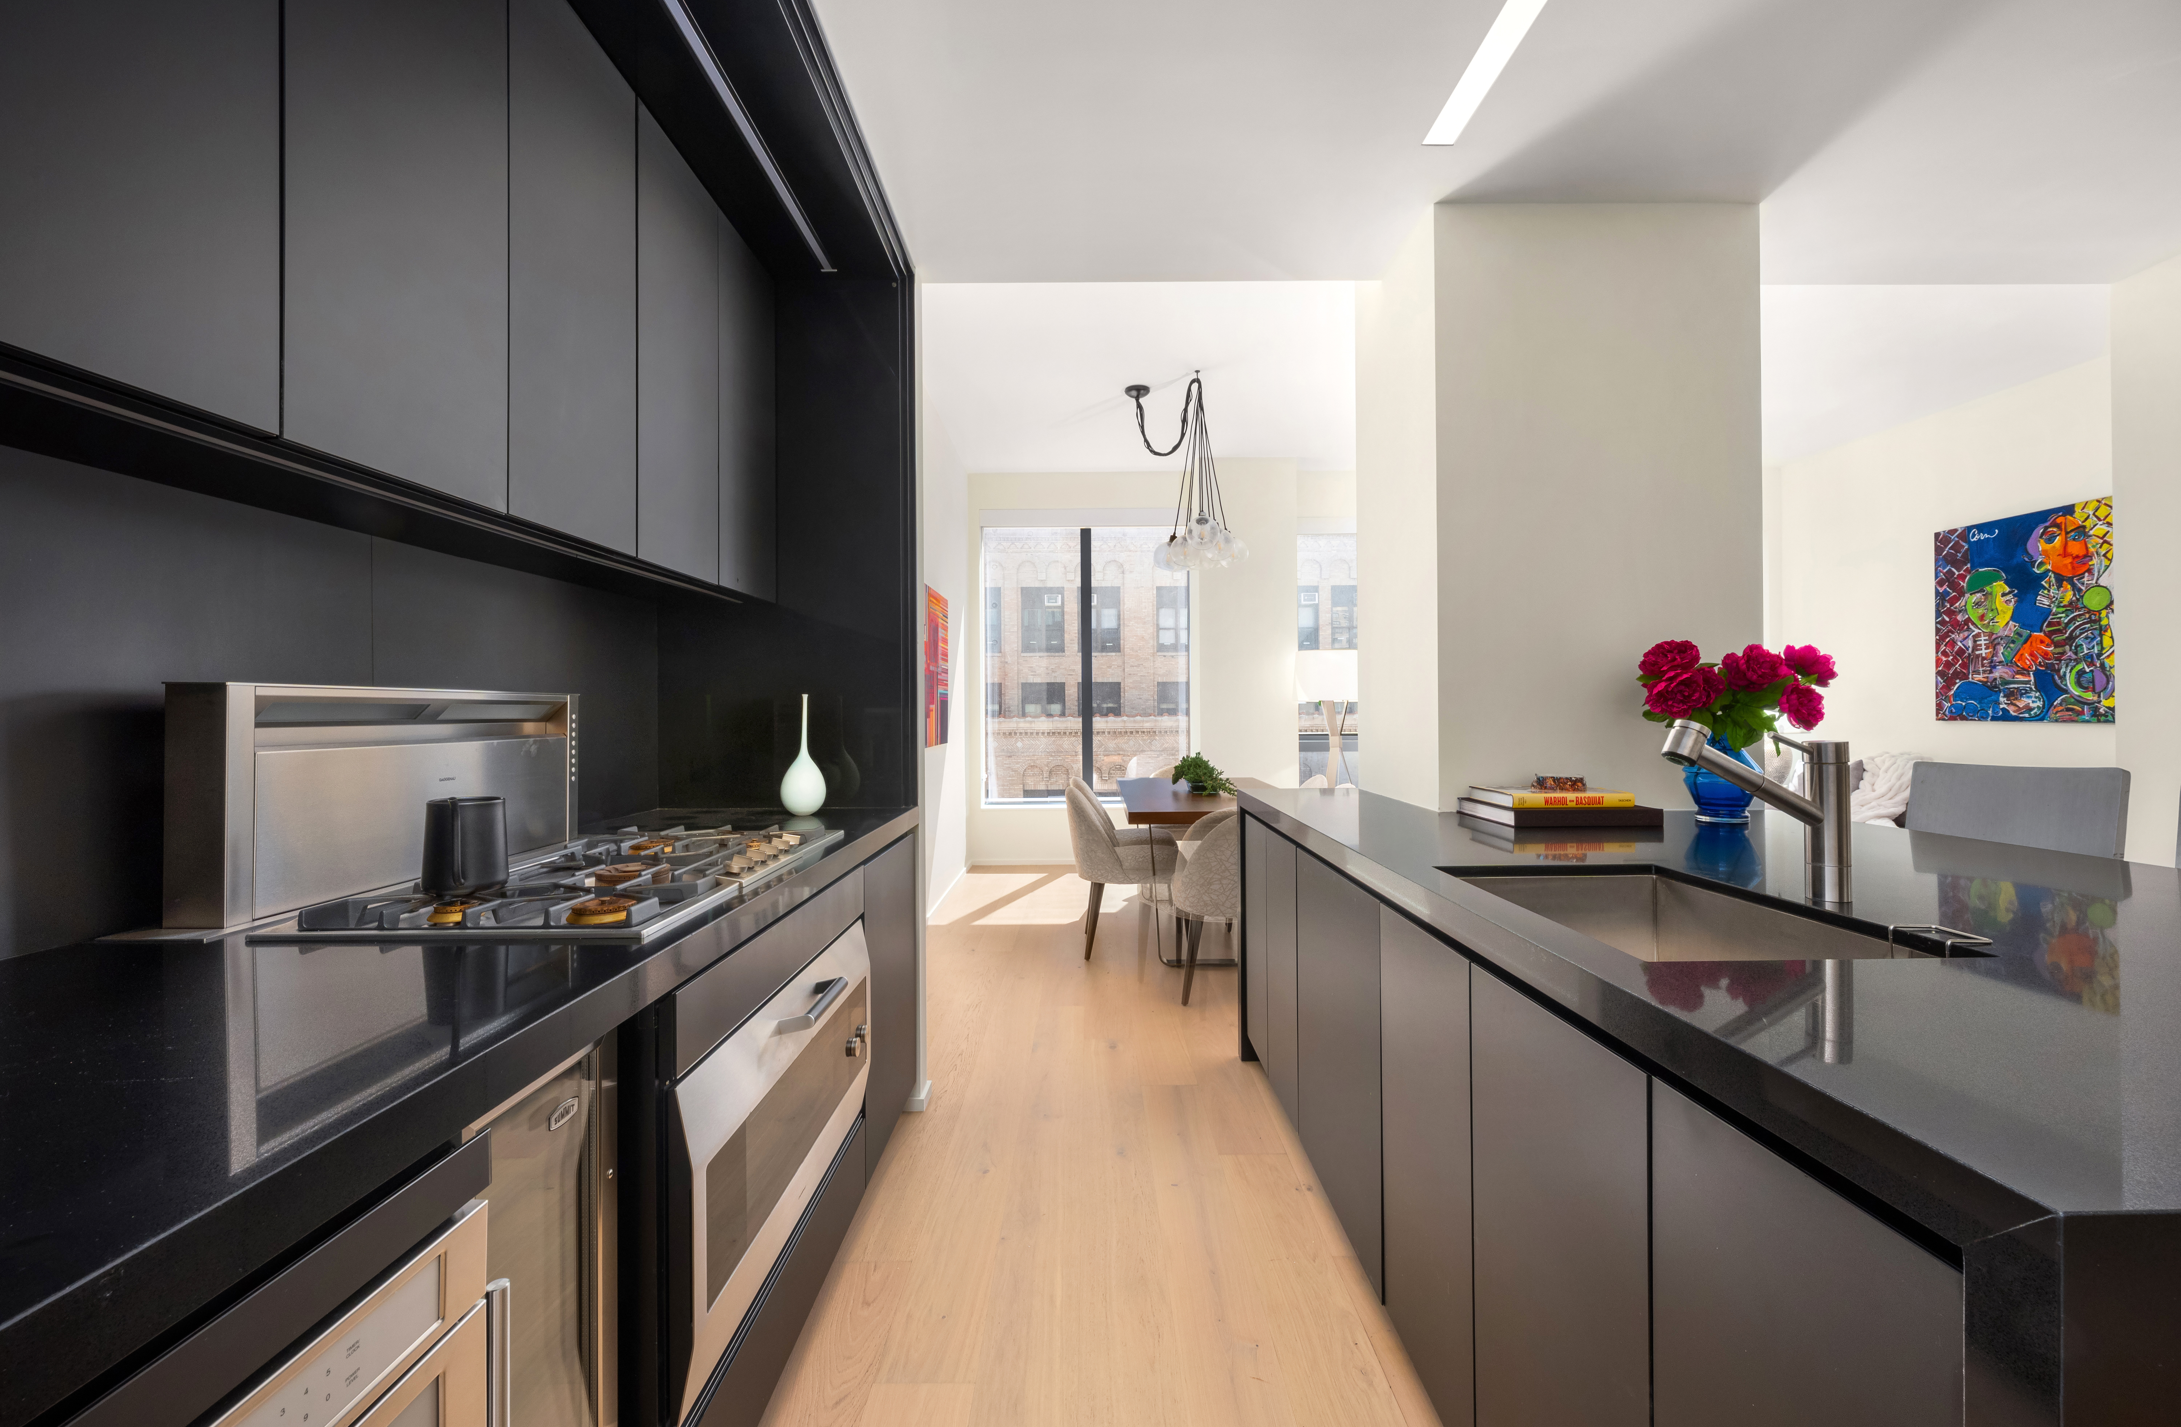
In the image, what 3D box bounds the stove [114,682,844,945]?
[{"bbox_3d":[-0.894,0.121,1.484,0.700,0.330,0.910,0,0,0],"label":"stove"}]

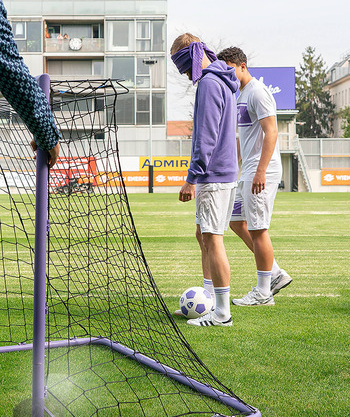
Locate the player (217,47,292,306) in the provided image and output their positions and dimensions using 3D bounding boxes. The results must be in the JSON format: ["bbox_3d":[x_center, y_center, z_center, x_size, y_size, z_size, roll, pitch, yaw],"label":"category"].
[{"bbox_3d":[0.583,-0.237,5.625,0.550,1.861,0.520,-1,3,-20],"label":"player"}]

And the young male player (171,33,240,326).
[{"bbox_3d":[0.204,-0.192,4.916,0.450,1.833,0.500,0,3,8],"label":"young male player"}]

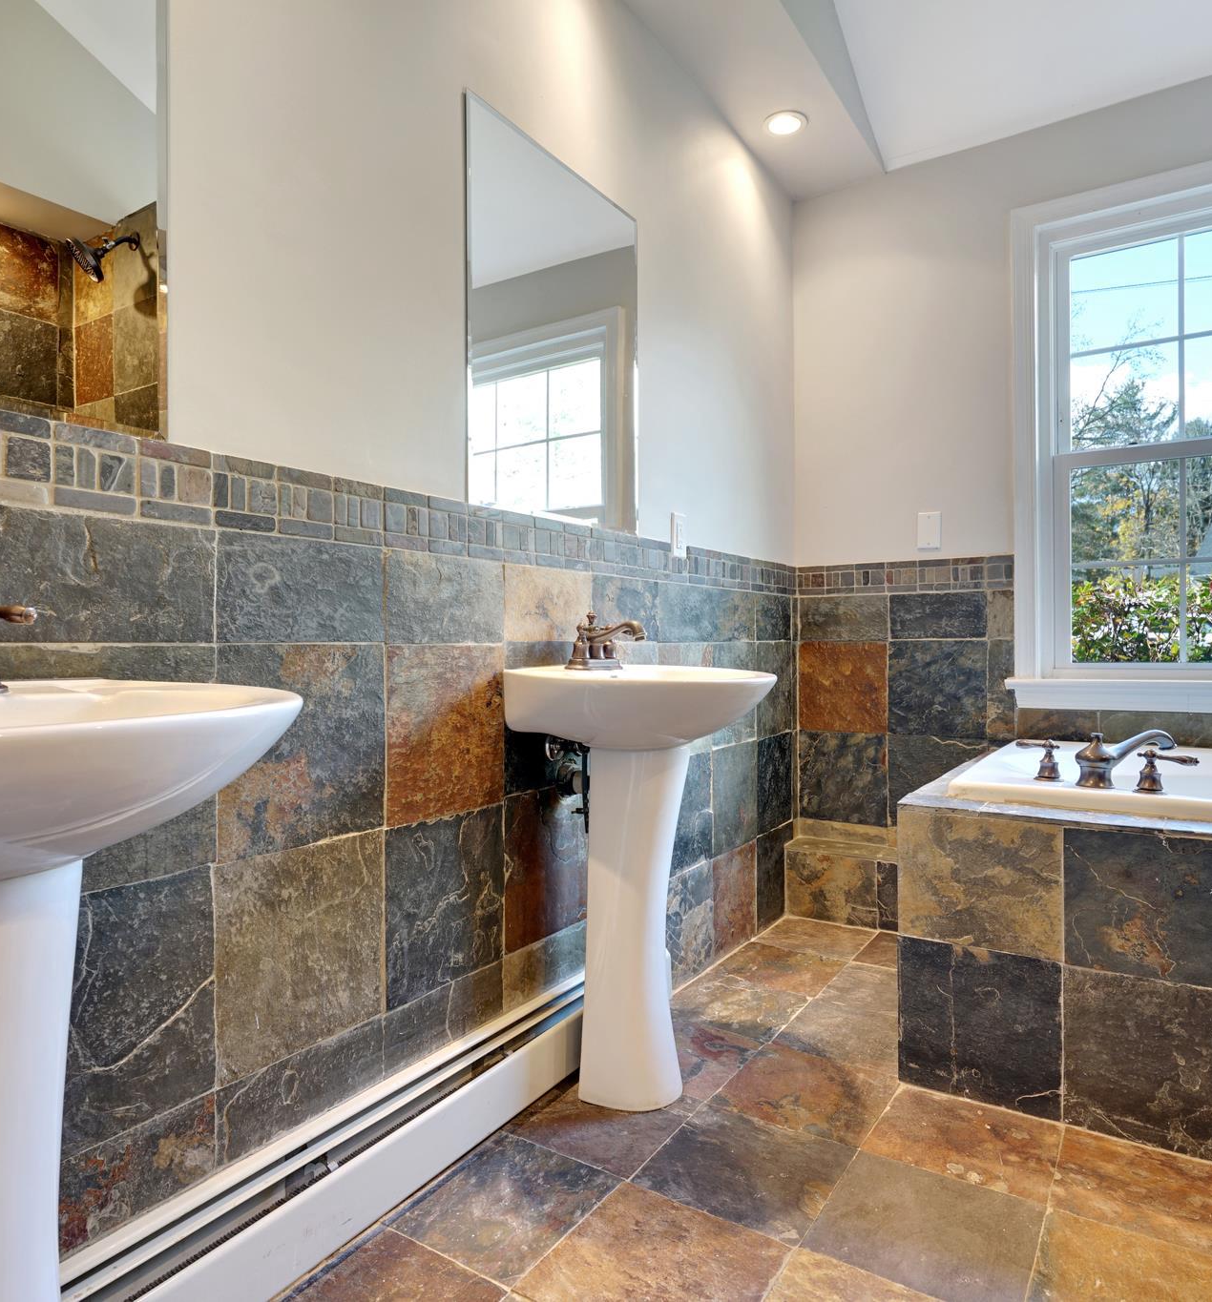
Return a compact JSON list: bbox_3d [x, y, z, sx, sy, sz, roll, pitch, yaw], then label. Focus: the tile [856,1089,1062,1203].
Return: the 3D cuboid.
[{"bbox_3d":[0.664,0.909,1.609,0.299,0.012,0.282,0,1,33],"label":"tile"}]

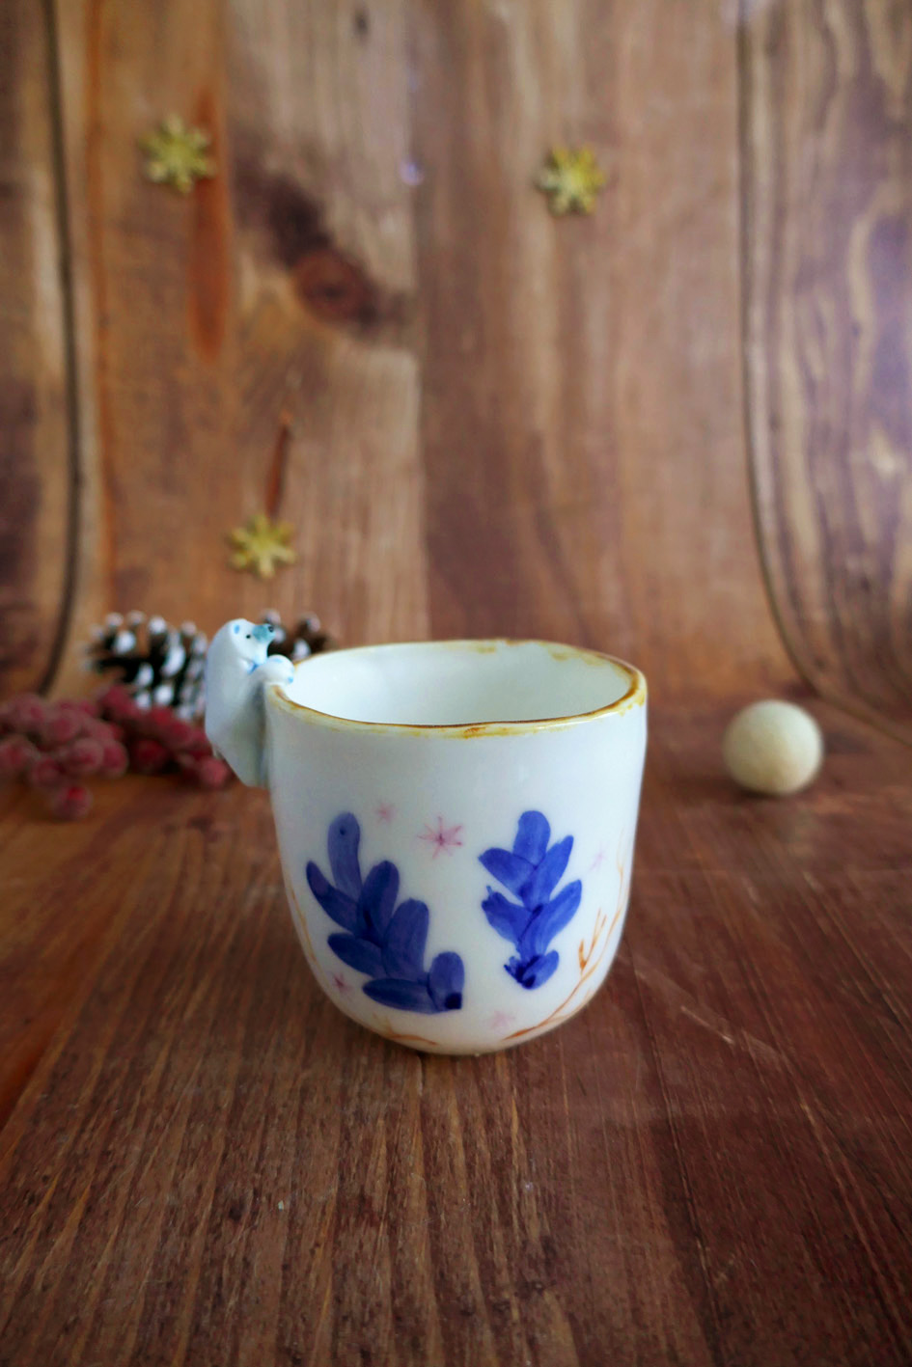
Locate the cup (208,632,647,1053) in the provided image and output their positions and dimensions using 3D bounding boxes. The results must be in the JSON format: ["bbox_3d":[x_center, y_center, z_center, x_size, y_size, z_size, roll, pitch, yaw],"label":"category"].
[{"bbox_3d":[-0.006,0.028,0.199,0.088,0.086,0.075,-1,14,0],"label":"cup"}]

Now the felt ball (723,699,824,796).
[{"bbox_3d":[0.108,0.022,0.325,0.032,0.032,0.032,-1,14,0],"label":"felt ball"}]

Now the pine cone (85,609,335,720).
[{"bbox_3d":[-0.109,-0.007,0.421,0.107,0.053,0.053,-2,14,0],"label":"pine cone"}]

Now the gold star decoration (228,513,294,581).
[{"bbox_3d":[-0.105,-0.075,0.516,0.035,0.036,0.005,-2,-17,-3],"label":"gold star decoration"}]

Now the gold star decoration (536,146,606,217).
[{"bbox_3d":[0.064,-0.275,0.518,0.036,0.037,0.005,-2,3,-2],"label":"gold star decoration"}]

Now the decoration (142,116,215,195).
[{"bbox_3d":[-0.148,-0.283,0.507,0.038,0.041,0.005,-2,3,-2],"label":"decoration"}]

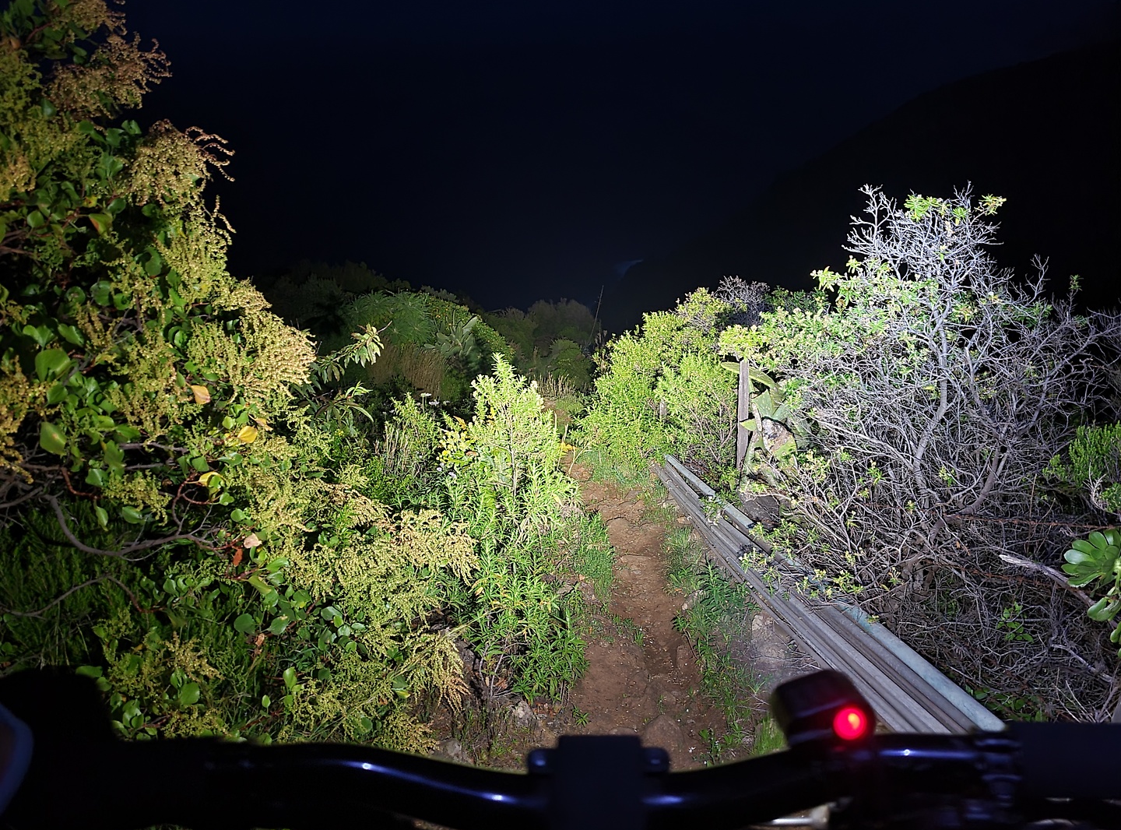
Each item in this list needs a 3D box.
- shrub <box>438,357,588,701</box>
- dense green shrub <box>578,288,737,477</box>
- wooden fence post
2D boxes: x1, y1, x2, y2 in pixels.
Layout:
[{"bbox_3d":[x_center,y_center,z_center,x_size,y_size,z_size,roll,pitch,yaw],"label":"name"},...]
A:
[{"bbox_3d":[-0.200,0.530,3.850,0.660,1.500,0.720,-1,21,0],"label":"shrub"},{"bbox_3d":[1.190,-0.430,10.500,2.000,2.200,1.800,-1,21,0],"label":"dense green shrub"},{"bbox_3d":[2.040,0.045,9.400,0.110,1.400,0.110,-1,21,0],"label":"wooden fence post"}]

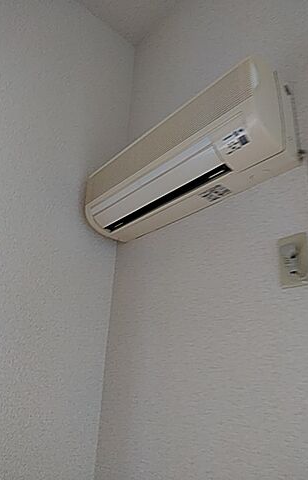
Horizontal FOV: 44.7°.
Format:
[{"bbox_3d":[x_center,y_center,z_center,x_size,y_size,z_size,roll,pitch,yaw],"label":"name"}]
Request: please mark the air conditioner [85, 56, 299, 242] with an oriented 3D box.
[{"bbox_3d":[0.062,-0.238,1.192,0.195,0.268,0.745,20,-28,-35],"label":"air conditioner"}]

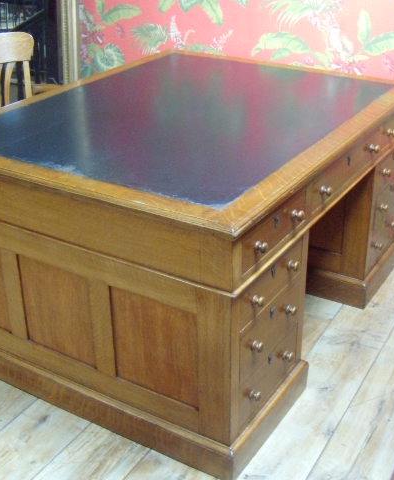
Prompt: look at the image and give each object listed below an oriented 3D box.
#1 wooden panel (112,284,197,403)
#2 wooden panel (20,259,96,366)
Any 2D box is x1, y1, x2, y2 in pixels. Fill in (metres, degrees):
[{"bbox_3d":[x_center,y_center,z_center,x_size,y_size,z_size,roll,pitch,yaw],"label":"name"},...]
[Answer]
[{"bbox_3d":[-0.115,0.296,1.847,0.287,0.314,0.020,15,31,29],"label":"wooden panel"},{"bbox_3d":[-0.419,0.214,2.022,0.286,0.314,0.020,15,31,29],"label":"wooden panel"}]

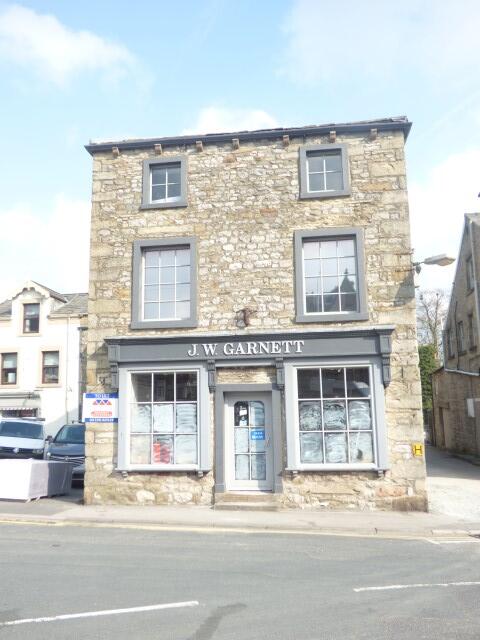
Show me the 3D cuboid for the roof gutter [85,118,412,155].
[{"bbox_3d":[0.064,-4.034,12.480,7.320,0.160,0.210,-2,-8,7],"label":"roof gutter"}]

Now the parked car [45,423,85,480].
[{"bbox_3d":[-4.225,3.930,16.731,1.810,1.600,4.350,-2,-9,5],"label":"parked car"}]

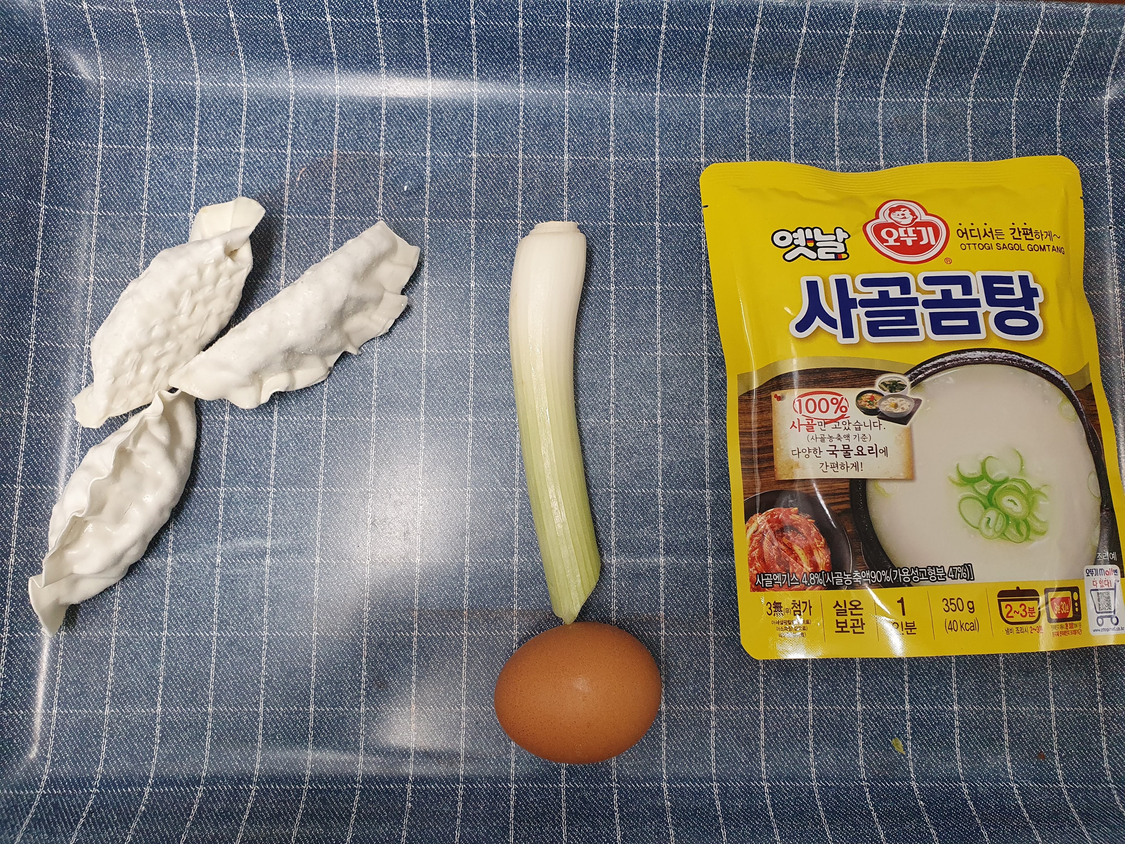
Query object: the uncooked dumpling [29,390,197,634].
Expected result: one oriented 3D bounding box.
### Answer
[{"bbox_3d":[-0.155,0.029,0.290,0.037,0.033,0.092,34,82,3],"label":"uncooked dumpling"}]

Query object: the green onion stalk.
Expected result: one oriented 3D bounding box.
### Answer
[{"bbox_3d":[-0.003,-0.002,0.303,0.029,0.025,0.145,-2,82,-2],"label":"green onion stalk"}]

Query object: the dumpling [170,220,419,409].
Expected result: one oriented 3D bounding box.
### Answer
[{"bbox_3d":[-0.092,-0.034,0.304,0.101,0.026,0.036,-37,85,-6],"label":"dumpling"}]

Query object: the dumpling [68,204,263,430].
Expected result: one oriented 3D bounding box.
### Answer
[{"bbox_3d":[-0.139,-0.039,0.301,0.035,0.030,0.099,36,82,3],"label":"dumpling"}]

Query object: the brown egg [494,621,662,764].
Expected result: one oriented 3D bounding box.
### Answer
[{"bbox_3d":[0.005,0.089,0.280,0.055,0.045,0.045,0,82,-2],"label":"brown egg"}]

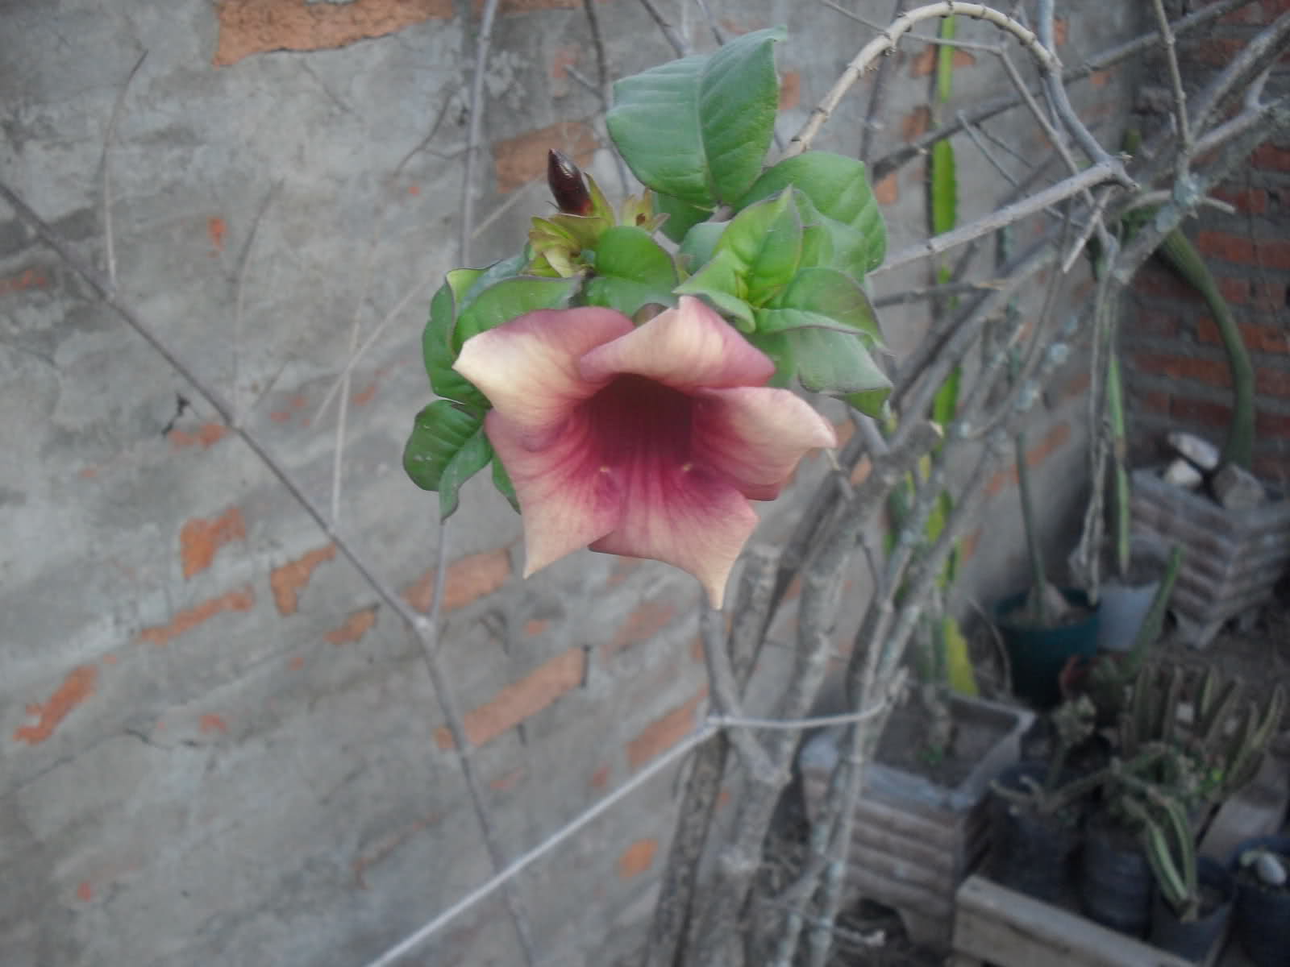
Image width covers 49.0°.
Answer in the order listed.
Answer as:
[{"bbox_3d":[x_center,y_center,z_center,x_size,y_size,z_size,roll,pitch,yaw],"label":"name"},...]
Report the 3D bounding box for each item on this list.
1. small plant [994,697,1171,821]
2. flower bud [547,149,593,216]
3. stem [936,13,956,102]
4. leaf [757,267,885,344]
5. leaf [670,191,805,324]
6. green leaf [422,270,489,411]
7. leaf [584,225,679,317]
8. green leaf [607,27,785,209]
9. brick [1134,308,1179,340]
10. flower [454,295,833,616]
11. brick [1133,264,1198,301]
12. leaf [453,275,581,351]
[{"bbox_3d":[0.466,0.296,1.530,0.180,0.095,0.130,2,23,17],"label":"small plant"},{"bbox_3d":[-0.020,-0.082,0.385,0.009,0.018,0.009,-25,15,2],"label":"flower bud"},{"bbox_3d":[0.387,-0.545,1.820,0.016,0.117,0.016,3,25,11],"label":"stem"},{"bbox_3d":[0.043,-0.043,0.345,0.030,0.019,0.026,-5,23,0],"label":"leaf"},{"bbox_3d":[0.025,-0.061,0.375,0.033,0.031,0.026,-3,22,4],"label":"leaf"},{"bbox_3d":[-0.048,-0.036,0.360,0.019,0.036,0.022,-5,23,0],"label":"green leaf"},{"bbox_3d":[-0.004,-0.054,0.360,0.025,0.024,0.024,-5,23,0],"label":"leaf"},{"bbox_3d":[0.014,-0.101,0.390,0.047,0.046,0.030,-4,22,3],"label":"green leaf"},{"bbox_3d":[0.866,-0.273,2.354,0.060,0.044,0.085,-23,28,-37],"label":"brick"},{"bbox_3d":[0.000,-0.010,0.345,0.089,0.077,0.060,-5,23,0],"label":"flower"},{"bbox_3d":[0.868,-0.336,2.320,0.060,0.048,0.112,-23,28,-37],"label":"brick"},{"bbox_3d":[-0.032,-0.043,0.355,0.034,0.021,0.025,-5,23,0],"label":"leaf"}]

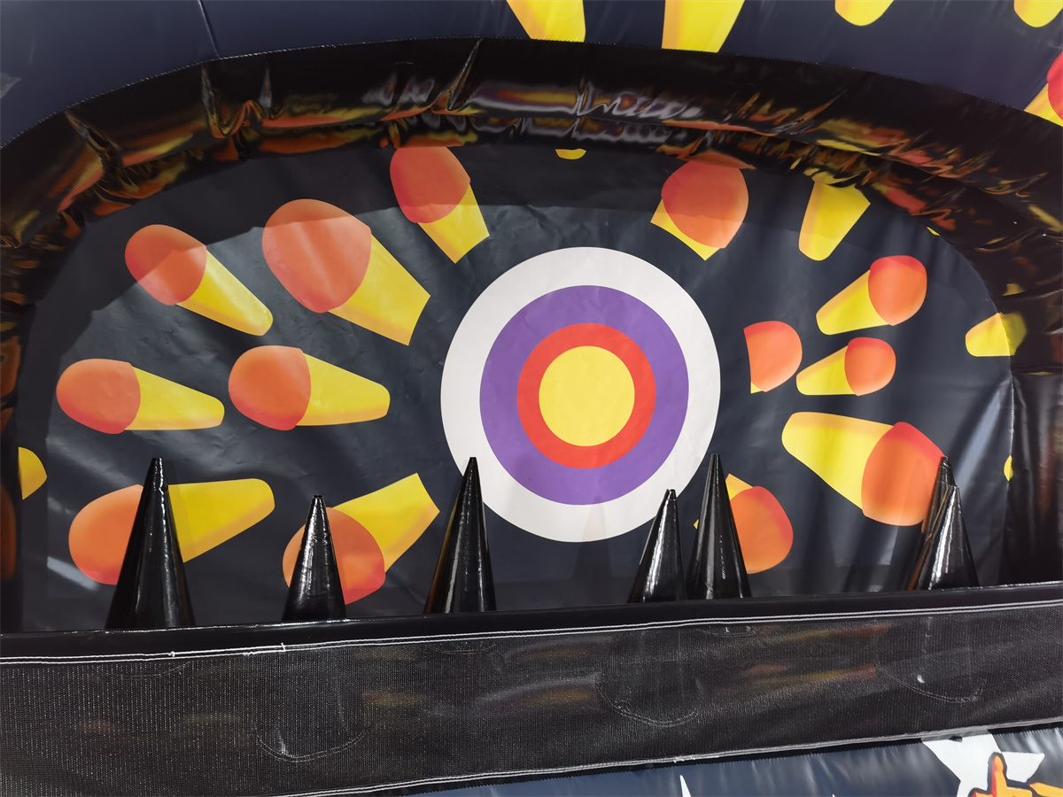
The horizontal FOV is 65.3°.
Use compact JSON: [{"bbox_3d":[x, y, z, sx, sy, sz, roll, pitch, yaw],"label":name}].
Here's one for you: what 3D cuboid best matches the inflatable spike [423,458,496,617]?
[{"bbox_3d":[-0.134,0.302,1.670,0.173,0.370,0.173,2,5,-14],"label":"inflatable spike"}]

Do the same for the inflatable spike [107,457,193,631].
[{"bbox_3d":[-0.700,0.294,1.530,0.173,0.370,0.173,2,5,-14],"label":"inflatable spike"}]

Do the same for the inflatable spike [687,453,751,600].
[{"bbox_3d":[0.413,0.308,1.827,0.173,0.370,0.173,-2,6,-14],"label":"inflatable spike"}]

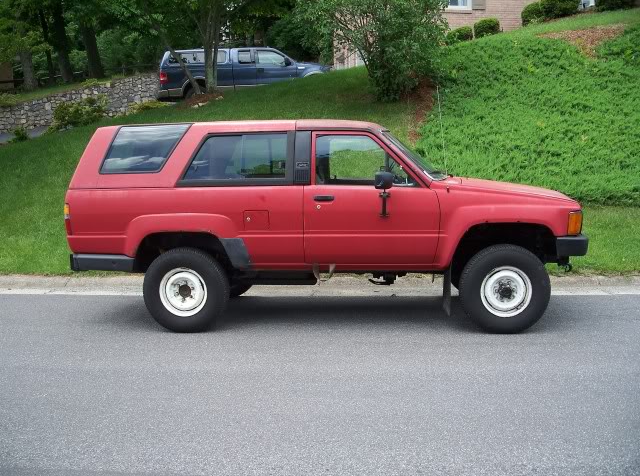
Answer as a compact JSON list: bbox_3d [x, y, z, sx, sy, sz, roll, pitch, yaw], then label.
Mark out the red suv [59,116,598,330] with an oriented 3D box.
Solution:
[{"bbox_3d":[0.055,-0.165,6.370,4.380,1.730,1.720,0,7,6],"label":"red suv"}]

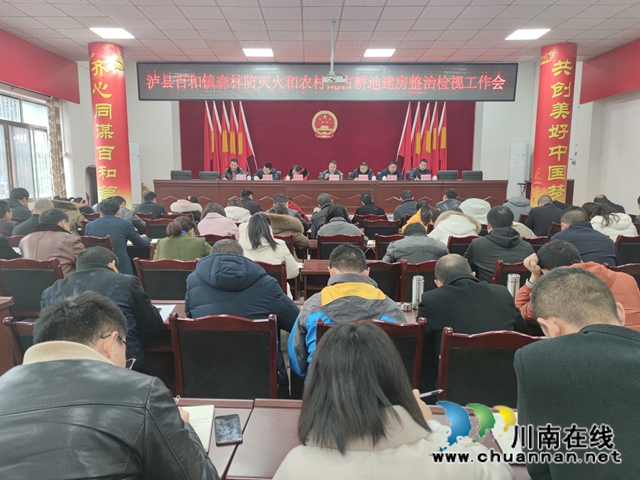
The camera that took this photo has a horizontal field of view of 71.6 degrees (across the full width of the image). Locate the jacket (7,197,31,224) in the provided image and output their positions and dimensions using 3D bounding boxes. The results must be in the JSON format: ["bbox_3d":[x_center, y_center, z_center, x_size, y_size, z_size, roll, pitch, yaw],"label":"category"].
[{"bbox_3d":[-4.001,-0.172,5.718,0.530,0.680,0.420,0,9,2],"label":"jacket"}]

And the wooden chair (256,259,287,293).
[{"bbox_3d":[-0.467,0.585,3.405,0.460,0.950,0.540,0,9,-1],"label":"wooden chair"}]

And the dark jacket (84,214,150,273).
[{"bbox_3d":[-2.031,0.052,4.476,0.600,0.660,0.480,0,8,-1],"label":"dark jacket"}]

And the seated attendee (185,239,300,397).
[{"bbox_3d":[-0.380,0.598,2.355,0.570,1.200,0.760,0,9,3],"label":"seated attendee"}]

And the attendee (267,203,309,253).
[{"bbox_3d":[-0.370,0.220,4.806,0.540,1.220,0.760,0,9,0],"label":"attendee"}]

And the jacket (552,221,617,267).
[{"bbox_3d":[1.995,0.208,3.357,0.520,0.690,0.500,1,8,2],"label":"jacket"}]

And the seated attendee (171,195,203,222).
[{"bbox_3d":[-2.070,-0.085,6.944,0.500,1.190,0.740,0,9,0],"label":"seated attendee"}]

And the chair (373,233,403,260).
[{"bbox_3d":[0.762,0.372,4.605,0.460,0.940,0.540,0,8,0],"label":"chair"}]

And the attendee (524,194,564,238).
[{"bbox_3d":[2.952,0.011,6.067,0.540,1.243,0.750,0,8,0],"label":"attendee"}]

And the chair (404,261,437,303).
[{"bbox_3d":[0.783,0.551,3.353,0.460,0.940,0.540,0,8,0],"label":"chair"}]

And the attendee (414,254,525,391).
[{"bbox_3d":[0.674,0.654,2.184,0.530,1.170,0.780,0,8,-1],"label":"attendee"}]

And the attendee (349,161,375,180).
[{"bbox_3d":[0.974,-1.210,10.335,0.600,1.160,0.750,0,9,-1],"label":"attendee"}]

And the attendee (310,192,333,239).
[{"bbox_3d":[0.123,0.000,6.042,0.520,1.268,0.750,0,8,0],"label":"attendee"}]

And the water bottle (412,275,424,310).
[{"bbox_3d":[0.586,0.304,2.638,0.069,0.214,0.069,0,8,-1],"label":"water bottle"}]

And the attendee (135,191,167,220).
[{"bbox_3d":[-2.665,-0.125,7.032,0.520,1.290,0.700,1,8,2],"label":"attendee"}]

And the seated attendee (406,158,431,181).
[{"bbox_3d":[1.984,-0.981,8.832,0.490,1.260,0.630,1,8,2],"label":"seated attendee"}]

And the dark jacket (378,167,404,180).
[{"bbox_3d":[1.408,-1.115,8.754,0.510,0.580,0.480,1,8,2],"label":"dark jacket"}]

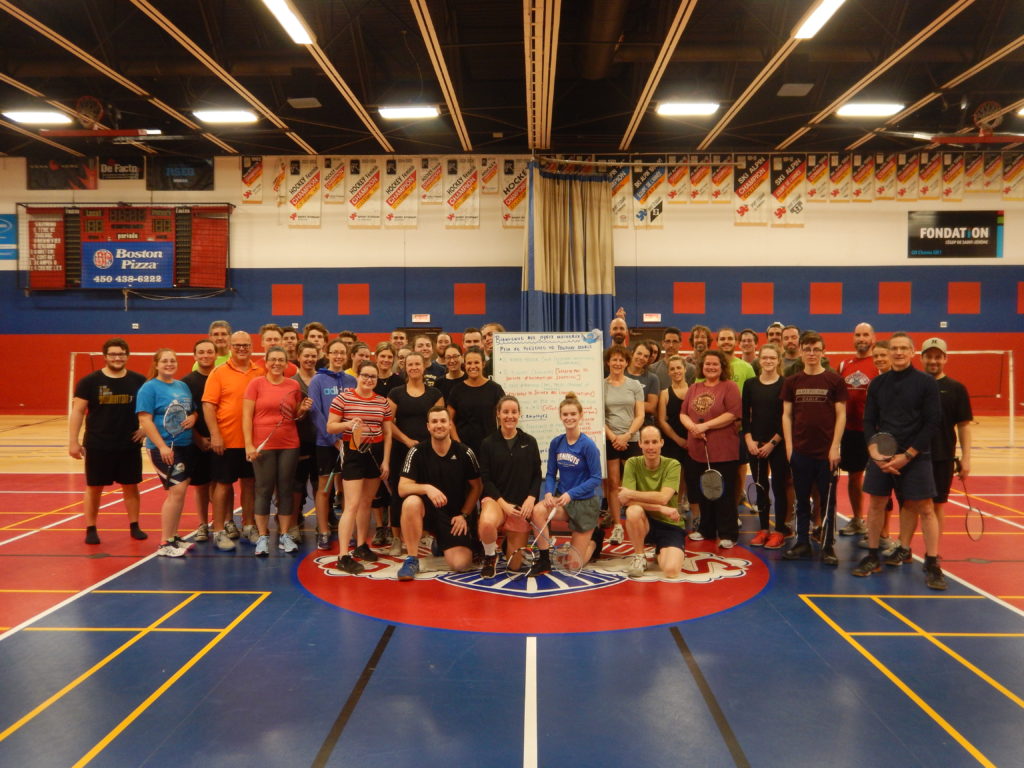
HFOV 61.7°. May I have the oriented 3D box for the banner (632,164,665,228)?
[{"bbox_3d":[3.352,-4.686,20.991,0.803,1.749,0.030,0,2,1],"label":"banner"}]

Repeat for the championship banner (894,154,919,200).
[{"bbox_3d":[9.432,-4.924,20.453,0.538,1.128,0.030,0,2,1],"label":"championship banner"}]

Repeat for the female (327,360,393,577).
[{"bbox_3d":[-1.154,0.588,6.535,0.520,1.525,0.420,-1,2,-21],"label":"female"}]

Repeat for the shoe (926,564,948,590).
[{"bbox_3d":[2.920,1.310,5.900,0.115,0.125,0.300,1,2,21],"label":"shoe"}]

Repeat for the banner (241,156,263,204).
[{"bbox_3d":[-6.332,-4.968,20.918,0.520,1.156,0.050,0,2,1],"label":"banner"}]

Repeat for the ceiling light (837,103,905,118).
[{"bbox_3d":[7.345,-5.644,17.576,1.200,0.100,0.600,0,2,1],"label":"ceiling light"}]

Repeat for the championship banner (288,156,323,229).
[{"bbox_3d":[-5.113,-4.724,21.192,0.844,1.753,0.030,0,2,1],"label":"championship banner"}]

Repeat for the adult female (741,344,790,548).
[{"bbox_3d":[2.107,0.499,7.130,0.420,1.652,0.330,1,2,19],"label":"adult female"}]

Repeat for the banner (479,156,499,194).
[{"bbox_3d":[-0.538,-5.031,20.696,0.421,0.901,0.030,0,2,1],"label":"banner"}]

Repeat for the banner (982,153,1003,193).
[{"bbox_3d":[11.493,-5.051,20.520,0.425,0.949,0.050,0,2,1],"label":"banner"}]

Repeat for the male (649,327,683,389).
[{"bbox_3d":[1.532,0.376,8.139,0.520,1.820,0.330,0,2,5],"label":"male"}]

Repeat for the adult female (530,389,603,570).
[{"bbox_3d":[0.410,0.713,6.435,0.510,1.300,0.660,1,2,23],"label":"adult female"}]

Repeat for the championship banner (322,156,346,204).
[{"bbox_3d":[-4.372,-5.014,21.163,0.533,1.162,0.030,0,2,1],"label":"championship banner"}]

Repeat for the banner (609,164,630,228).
[{"bbox_3d":[2.401,-4.476,20.137,0.792,1.668,0.040,0,2,1],"label":"banner"}]

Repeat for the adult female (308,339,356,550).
[{"bbox_3d":[-1.458,0.484,7.006,0.460,1.701,0.340,-1,2,-13],"label":"adult female"}]

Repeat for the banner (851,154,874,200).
[{"bbox_3d":[8.386,-4.914,20.479,0.526,1.136,0.030,0,2,1],"label":"banner"}]

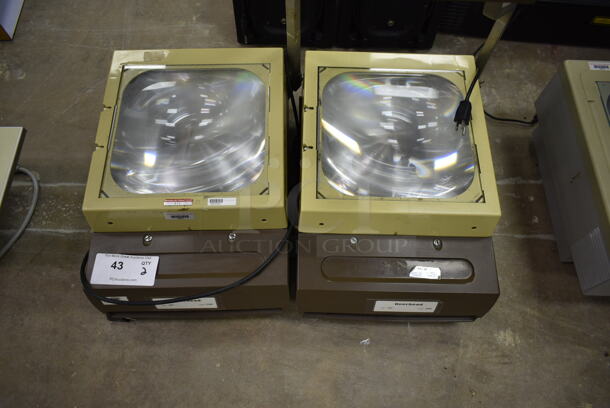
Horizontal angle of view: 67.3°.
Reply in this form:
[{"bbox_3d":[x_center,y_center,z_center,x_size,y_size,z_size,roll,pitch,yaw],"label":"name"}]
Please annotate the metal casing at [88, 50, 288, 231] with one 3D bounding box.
[{"bbox_3d":[-0.203,-0.131,0.855,0.333,0.062,0.351,-1,65,-1],"label":"metal casing"}]

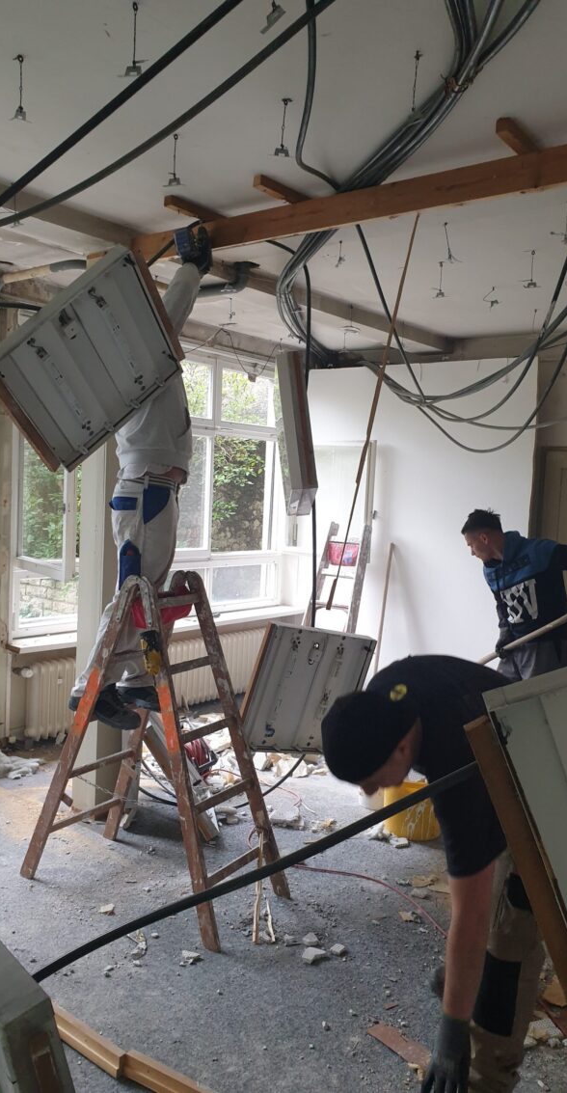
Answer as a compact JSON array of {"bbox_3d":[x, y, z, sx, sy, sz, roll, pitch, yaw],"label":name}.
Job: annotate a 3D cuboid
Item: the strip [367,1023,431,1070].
[{"bbox_3d":[0.370,1.520,2.478,0.090,0.012,0.250,-1,5,-37],"label":"strip"}]

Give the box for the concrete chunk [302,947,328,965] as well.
[{"bbox_3d":[0.109,1.465,2.954,0.085,0.032,0.060,4,4,17],"label":"concrete chunk"}]

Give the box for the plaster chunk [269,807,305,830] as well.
[{"bbox_3d":[0.018,1.371,4.152,0.170,0.040,0.180,2,4,0],"label":"plaster chunk"}]

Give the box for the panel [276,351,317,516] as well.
[{"bbox_3d":[0.056,-0.514,3.967,0.122,0.620,0.620,-5,-9,-2],"label":"panel"}]

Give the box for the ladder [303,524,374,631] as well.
[{"bbox_3d":[0.419,0.519,6.673,0.520,1.458,0.110,6,-9,39],"label":"ladder"}]

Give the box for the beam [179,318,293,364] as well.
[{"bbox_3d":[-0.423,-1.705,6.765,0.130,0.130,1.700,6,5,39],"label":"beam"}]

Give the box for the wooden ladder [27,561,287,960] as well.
[{"bbox_3d":[-0.507,0.760,3.375,1.004,1.322,0.529,5,5,31],"label":"wooden ladder"}]

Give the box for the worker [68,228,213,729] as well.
[{"bbox_3d":[-0.604,-0.288,3.485,0.580,2.092,0.520,4,4,17],"label":"worker"}]

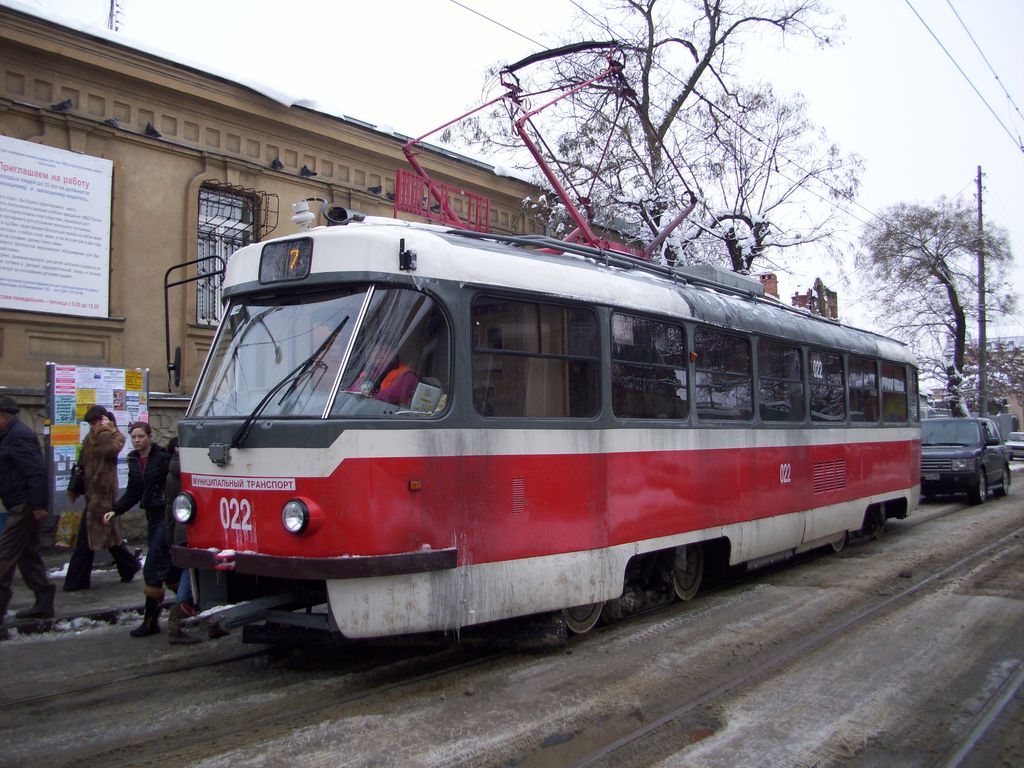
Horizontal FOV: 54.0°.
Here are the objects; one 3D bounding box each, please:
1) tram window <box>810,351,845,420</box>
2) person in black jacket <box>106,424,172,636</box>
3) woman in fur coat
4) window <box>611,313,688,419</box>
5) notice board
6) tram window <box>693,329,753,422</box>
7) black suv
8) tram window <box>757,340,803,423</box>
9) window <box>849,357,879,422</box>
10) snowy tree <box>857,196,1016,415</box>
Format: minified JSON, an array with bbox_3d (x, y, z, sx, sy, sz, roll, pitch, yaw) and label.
[{"bbox_3d":[3.667,0.038,11.707,0.080,0.797,1.226,-4,-5,35],"label":"tram window"},{"bbox_3d":[-2.948,1.120,7.986,0.480,1.660,0.450,-2,-3,42],"label":"person in black jacket"},{"bbox_3d":[-3.829,1.053,9.427,0.500,1.660,0.650,-2,-3,40],"label":"woman in fur coat"},{"bbox_3d":[1.129,-0.121,8.166,0.080,0.804,1.284,-4,-5,35],"label":"window"},{"bbox_3d":[-4.134,0.552,10.087,0.100,1.454,1.061,-1,-3,36],"label":"notice board"},{"bbox_3d":[1.980,-0.073,9.354,0.080,0.811,1.259,-4,-5,35],"label":"tram window"},{"bbox_3d":[10.162,1.719,23.310,1.970,1.860,4.920,-1,-3,36],"label":"black suv"},{"bbox_3d":[2.825,-0.019,10.533,0.080,0.809,1.245,-4,-5,35],"label":"tram window"},{"bbox_3d":[4.508,0.091,12.881,0.080,0.798,1.202,-4,-5,35],"label":"window"},{"bbox_3d":[16.961,-2.045,39.997,6.172,10.814,6.172,-1,-3,36],"label":"snowy tree"}]

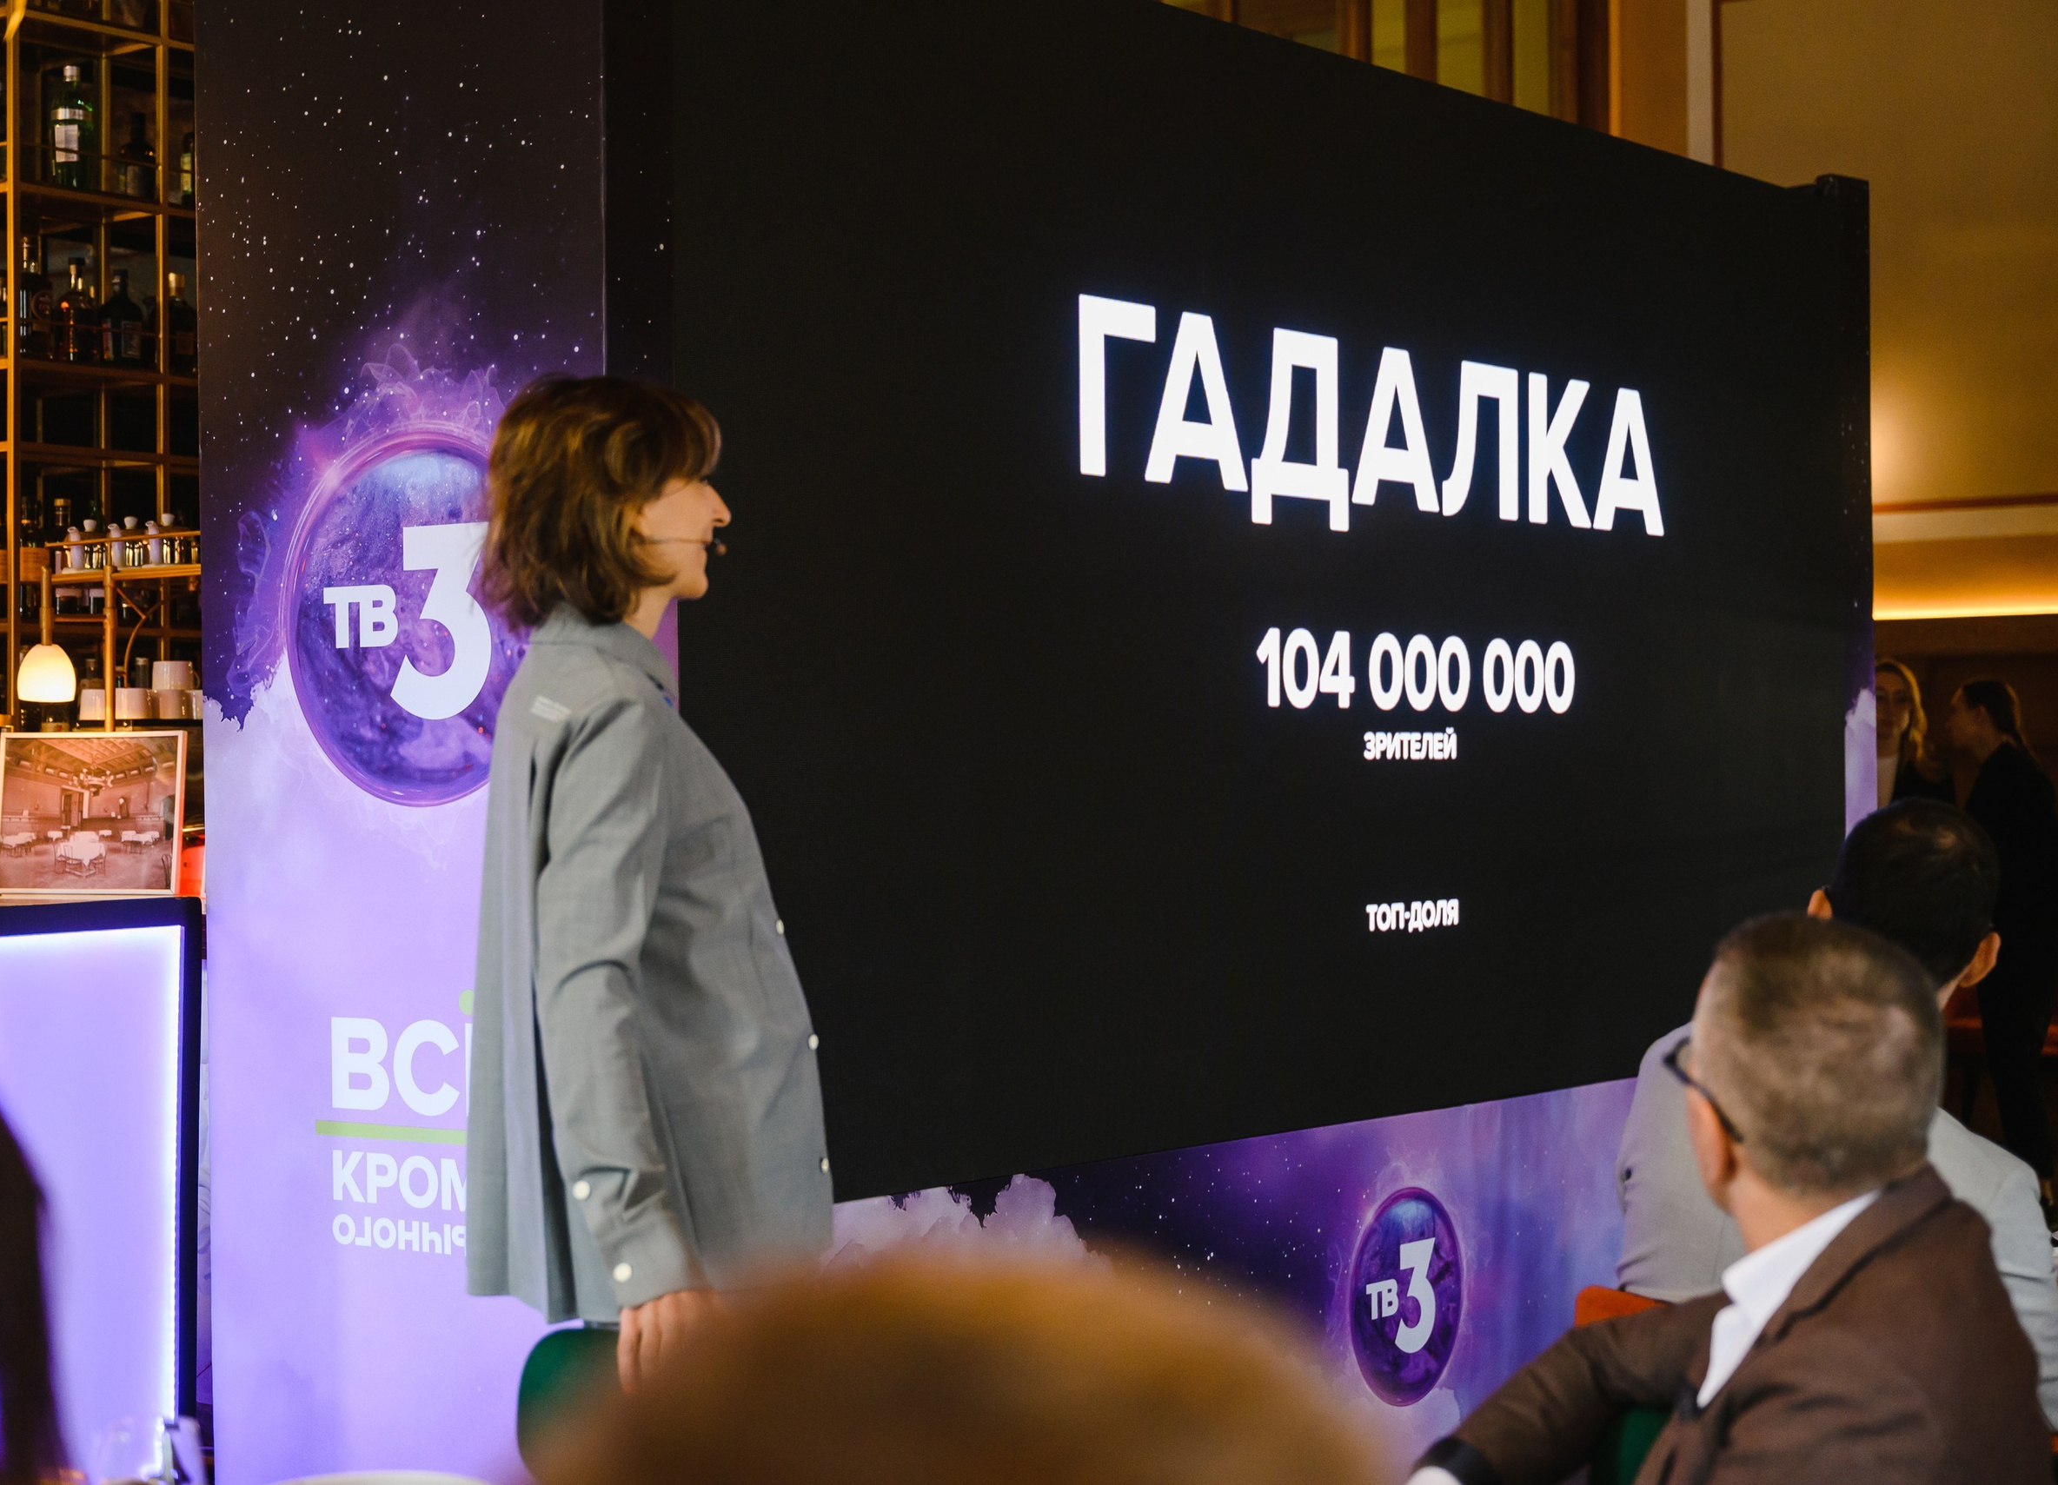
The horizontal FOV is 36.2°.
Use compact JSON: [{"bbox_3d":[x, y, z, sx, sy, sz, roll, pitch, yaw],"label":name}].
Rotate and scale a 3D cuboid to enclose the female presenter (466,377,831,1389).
[{"bbox_3d":[-0.383,0.512,3.180,0.370,1.760,0.500,-1,0,-10],"label":"female presenter"}]

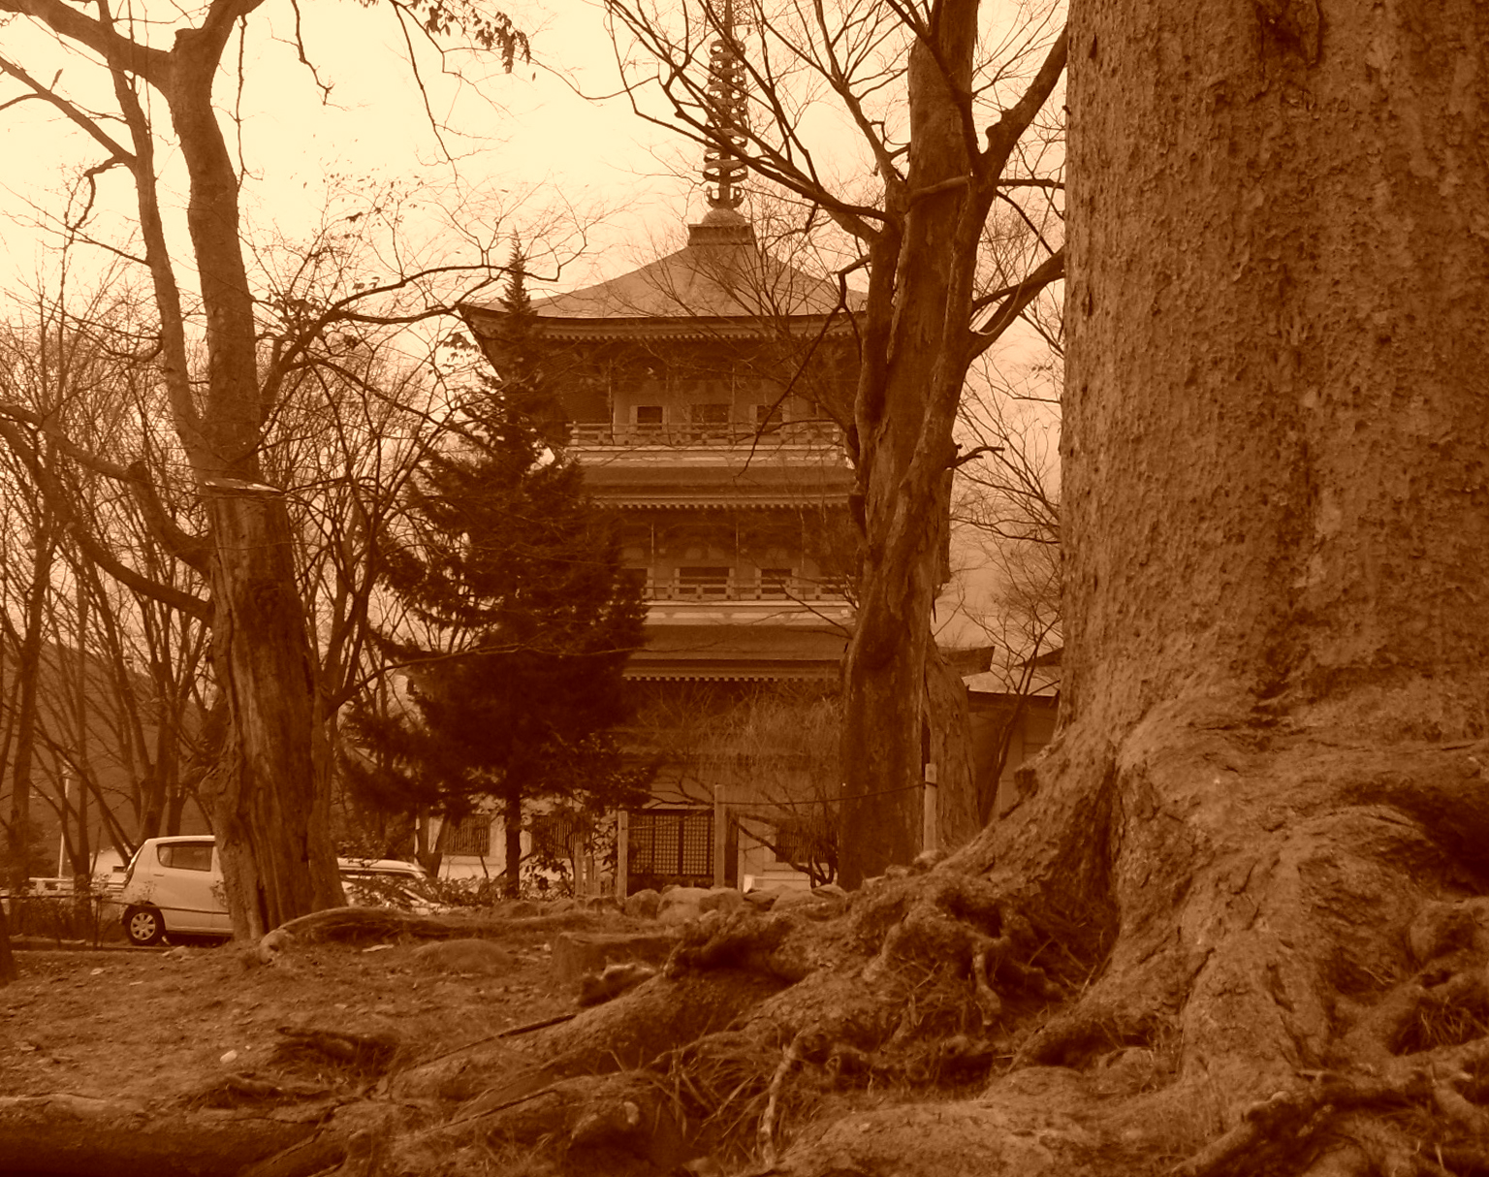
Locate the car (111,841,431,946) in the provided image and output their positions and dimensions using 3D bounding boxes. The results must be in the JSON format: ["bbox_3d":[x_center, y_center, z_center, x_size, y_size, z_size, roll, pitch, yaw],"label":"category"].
[{"bbox_3d":[-6.521,4.074,27.600,3.600,1.480,1.500,-1,-8,15],"label":"car"}]

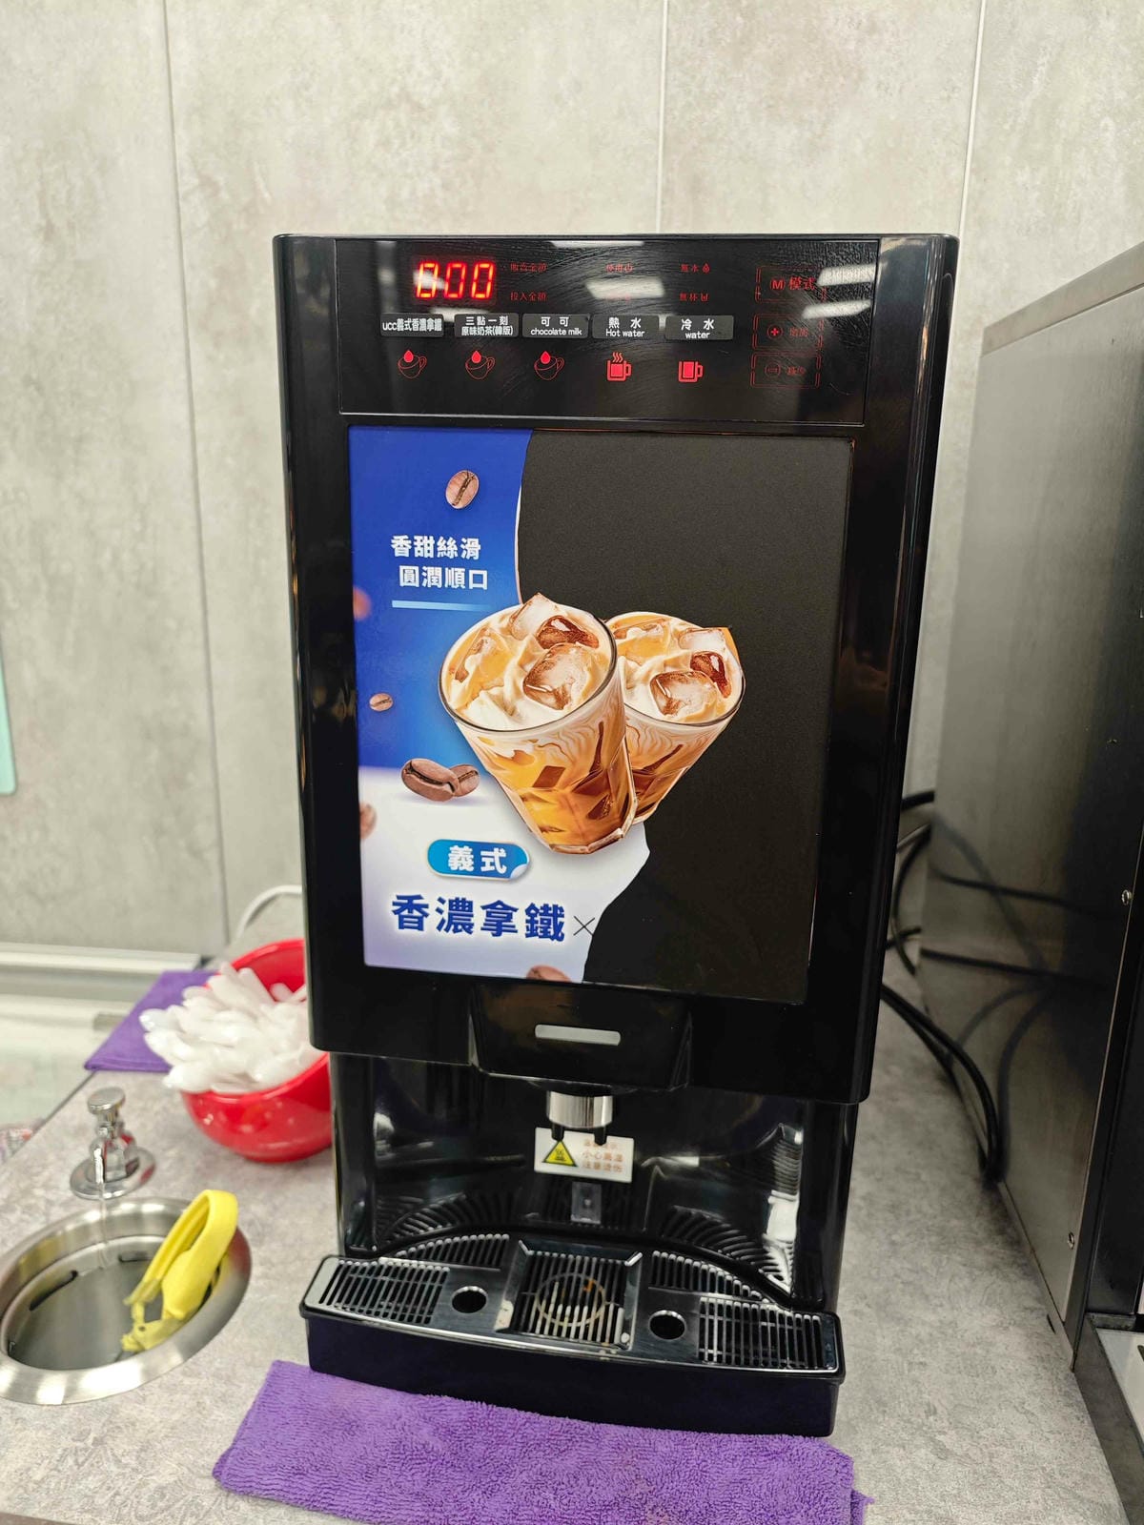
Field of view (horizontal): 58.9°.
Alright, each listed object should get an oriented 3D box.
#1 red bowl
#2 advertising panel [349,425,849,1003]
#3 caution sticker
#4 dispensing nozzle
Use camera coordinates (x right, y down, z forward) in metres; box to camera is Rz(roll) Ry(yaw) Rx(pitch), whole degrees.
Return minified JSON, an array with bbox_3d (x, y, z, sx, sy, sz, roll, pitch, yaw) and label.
[{"bbox_3d":[-0.224,0.226,0.806,0.171,0.149,0.171,1,14,0],"label":"red bowl"},{"bbox_3d":[0.008,-0.018,0.502,0.233,0.277,0.005,3,14,7],"label":"advertising panel"},{"bbox_3d":[0.008,0.249,0.641,0.062,0.031,0.002,3,14,7],"label":"caution sticker"},{"bbox_3d":[0.006,0.193,0.562,0.037,0.040,0.037,3,14,7],"label":"dispensing nozzle"}]

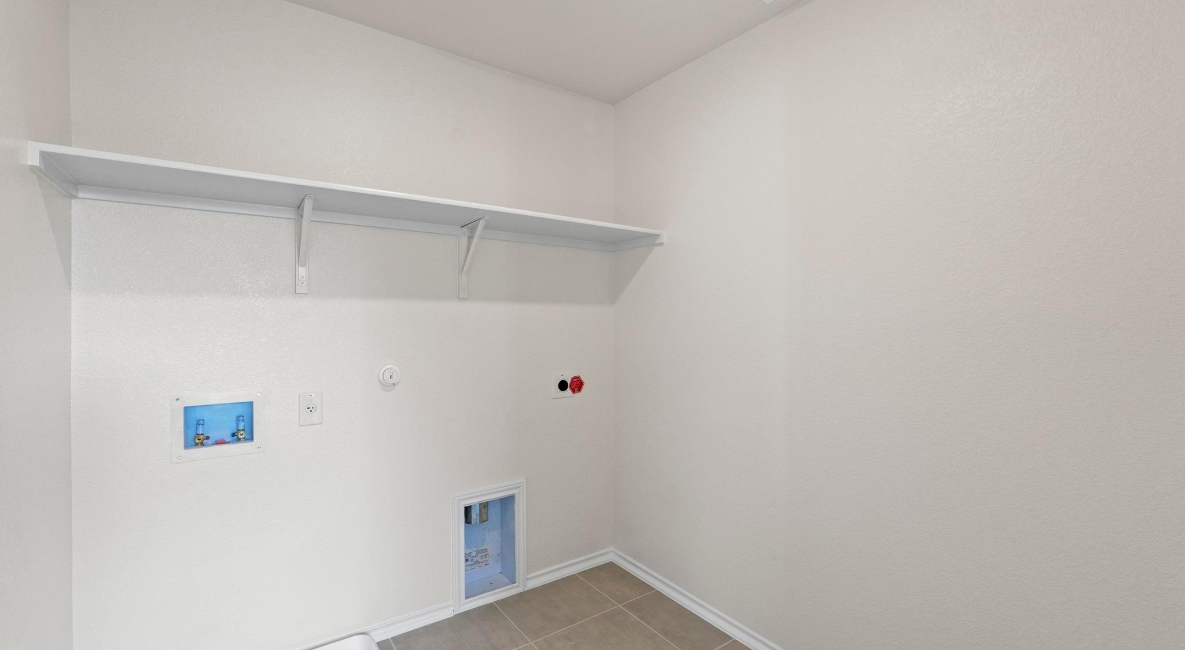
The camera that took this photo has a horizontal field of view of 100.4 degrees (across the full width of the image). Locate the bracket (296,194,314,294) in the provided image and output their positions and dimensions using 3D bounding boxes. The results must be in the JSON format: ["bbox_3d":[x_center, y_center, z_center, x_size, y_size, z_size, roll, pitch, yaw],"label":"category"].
[{"bbox_3d":[-1.001,-0.269,1.722,0.038,0.311,0.265,0,0,-35],"label":"bracket"}]

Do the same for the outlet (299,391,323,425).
[{"bbox_3d":[-1.051,0.313,1.844,0.076,0.118,0.010,0,0,-35],"label":"outlet"}]

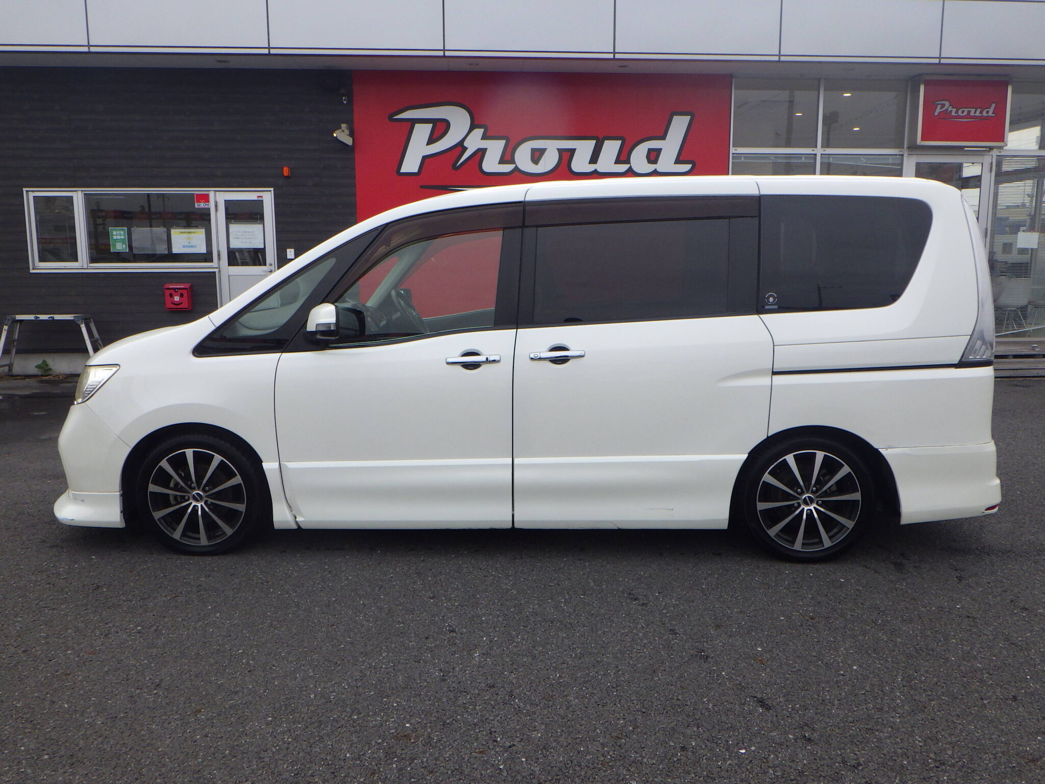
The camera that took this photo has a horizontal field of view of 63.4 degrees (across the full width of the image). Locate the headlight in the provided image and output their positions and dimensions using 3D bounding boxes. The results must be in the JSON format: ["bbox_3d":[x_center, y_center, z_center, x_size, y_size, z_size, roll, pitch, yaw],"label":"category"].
[{"bbox_3d":[-2.082,-0.052,4.170,0.360,0.200,0.380,0,9,2],"label":"headlight"}]

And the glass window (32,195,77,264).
[{"bbox_3d":[-5.914,-2.060,10.707,0.506,0.848,0.060,-1,9,-4],"label":"glass window"}]

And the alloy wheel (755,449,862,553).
[{"bbox_3d":[1.323,0.493,3.970,0.478,0.478,0.180,0,9,2],"label":"alloy wheel"}]

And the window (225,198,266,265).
[{"bbox_3d":[-3.544,-2.041,10.809,0.496,0.848,0.060,-1,9,-4],"label":"window"}]

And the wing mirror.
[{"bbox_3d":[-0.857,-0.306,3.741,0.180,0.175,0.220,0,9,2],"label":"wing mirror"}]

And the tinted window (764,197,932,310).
[{"bbox_3d":[1.459,-0.622,3.811,0.765,0.535,0.070,0,-3,2],"label":"tinted window"}]

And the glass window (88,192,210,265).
[{"bbox_3d":[-4.758,-2.087,10.783,1.550,0.887,0.060,-1,9,-4],"label":"glass window"}]

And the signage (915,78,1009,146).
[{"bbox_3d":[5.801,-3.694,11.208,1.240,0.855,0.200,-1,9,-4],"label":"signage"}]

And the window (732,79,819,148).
[{"bbox_3d":[3.313,-3.644,11.065,1.138,0.875,0.060,-1,9,-4],"label":"window"}]

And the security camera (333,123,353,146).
[{"bbox_3d":[-2.236,-3.203,10.546,0.150,0.270,0.250,8,12,44],"label":"security camera"}]

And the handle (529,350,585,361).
[{"bbox_3d":[0.157,-0.165,3.827,0.252,0.042,0.052,-3,9,3],"label":"handle"}]

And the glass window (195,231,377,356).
[{"bbox_3d":[-1.107,-0.462,3.954,0.845,0.585,0.090,1,-4,10],"label":"glass window"}]

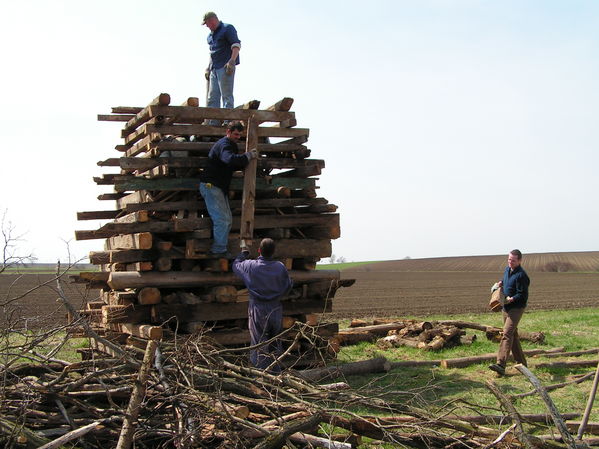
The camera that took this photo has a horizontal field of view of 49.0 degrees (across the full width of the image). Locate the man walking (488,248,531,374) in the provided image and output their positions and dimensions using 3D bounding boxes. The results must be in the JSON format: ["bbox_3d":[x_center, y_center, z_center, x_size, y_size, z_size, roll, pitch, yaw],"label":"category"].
[{"bbox_3d":[2.953,1.225,9.243,0.550,1.747,0.540,3,-5,-41],"label":"man walking"}]

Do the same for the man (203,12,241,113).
[{"bbox_3d":[-1.161,-2.349,9.909,0.550,1.762,0.400,-3,-4,40],"label":"man"}]

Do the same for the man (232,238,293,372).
[{"bbox_3d":[-0.470,1.058,8.351,0.740,1.762,0.500,1,-3,-9],"label":"man"}]

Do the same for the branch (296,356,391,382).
[{"bbox_3d":[0.547,1.957,8.864,1.517,0.200,0.210,2,-4,-32],"label":"branch"}]

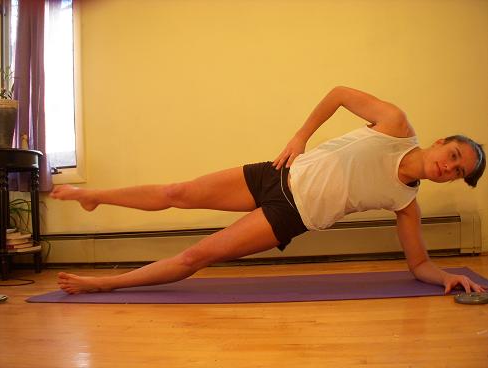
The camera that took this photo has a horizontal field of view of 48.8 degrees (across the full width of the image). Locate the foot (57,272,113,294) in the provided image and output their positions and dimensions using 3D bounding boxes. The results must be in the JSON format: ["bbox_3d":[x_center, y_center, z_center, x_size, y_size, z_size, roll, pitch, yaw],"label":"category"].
[{"bbox_3d":[-0.671,0.418,2.250,0.230,0.090,0.095,0,-8,-39],"label":"foot"}]

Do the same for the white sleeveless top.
[{"bbox_3d":[0.429,-0.023,2.090,0.490,0.335,0.240,-15,6,10],"label":"white sleeveless top"}]

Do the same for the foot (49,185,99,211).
[{"bbox_3d":[-0.686,0.055,2.190,0.220,0.090,0.088,14,25,-21],"label":"foot"}]

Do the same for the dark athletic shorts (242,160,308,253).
[{"bbox_3d":[0.135,0.082,2.140,0.215,0.350,0.240,-17,2,9],"label":"dark athletic shorts"}]

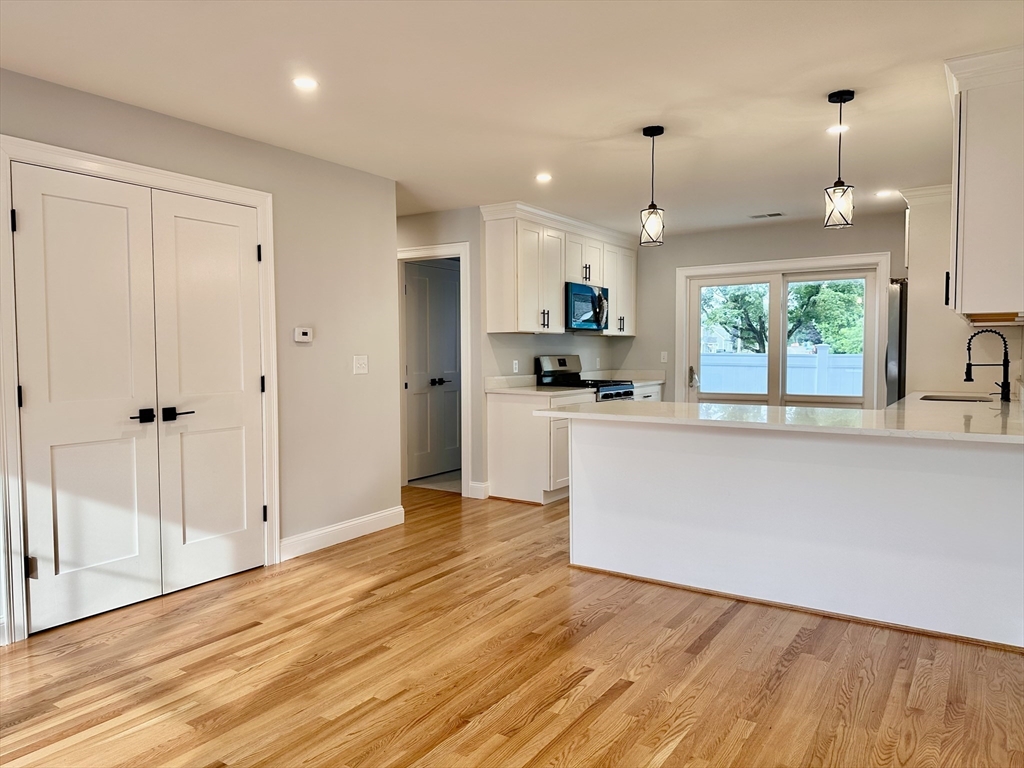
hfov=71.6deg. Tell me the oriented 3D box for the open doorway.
[{"bbox_3d":[-0.693,-0.123,6.256,0.902,2.148,0.140,1,3,34],"label":"open doorway"}]

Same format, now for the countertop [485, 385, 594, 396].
[{"bbox_3d":[0.256,0.064,6.081,0.638,0.034,0.782,1,3,34],"label":"countertop"}]

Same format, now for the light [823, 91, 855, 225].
[{"bbox_3d":[1.554,-1.051,3.368,0.140,0.624,0.140,1,3,34],"label":"light"}]

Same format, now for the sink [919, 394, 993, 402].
[{"bbox_3d":[2.870,0.208,4.578,0.429,0.209,0.548,1,3,34],"label":"sink"}]

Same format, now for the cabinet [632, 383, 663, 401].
[{"bbox_3d":[1.124,0.450,7.396,0.631,0.875,0.797,1,3,34],"label":"cabinet"}]

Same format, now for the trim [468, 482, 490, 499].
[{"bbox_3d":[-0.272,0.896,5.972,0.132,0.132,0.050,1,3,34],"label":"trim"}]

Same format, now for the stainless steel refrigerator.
[{"bbox_3d":[3.452,0.071,5.635,0.812,1.754,0.907,1,3,34],"label":"stainless steel refrigerator"}]

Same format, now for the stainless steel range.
[{"bbox_3d":[0.720,0.329,6.711,0.698,1.183,0.757,1,3,34],"label":"stainless steel range"}]

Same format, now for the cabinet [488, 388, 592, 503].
[{"bbox_3d":[0.261,0.513,6.109,0.631,0.875,0.757,1,3,34],"label":"cabinet"}]

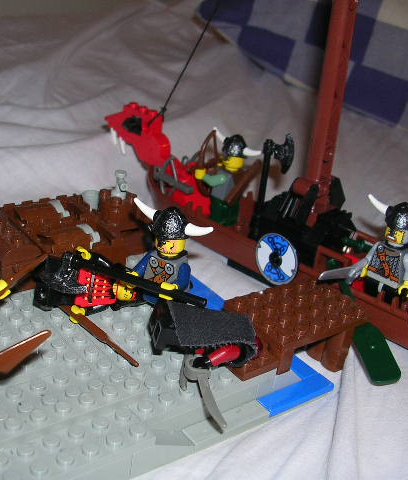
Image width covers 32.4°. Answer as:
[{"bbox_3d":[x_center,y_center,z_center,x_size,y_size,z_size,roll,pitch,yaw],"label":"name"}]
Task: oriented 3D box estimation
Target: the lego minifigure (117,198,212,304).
[{"bbox_3d":[-0.014,0.011,0.267,0.033,0.046,0.018,20,27,22],"label":"lego minifigure"}]

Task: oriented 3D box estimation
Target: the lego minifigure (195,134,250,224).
[{"bbox_3d":[0.012,-0.029,0.358,0.025,0.045,0.024,22,28,25],"label":"lego minifigure"}]

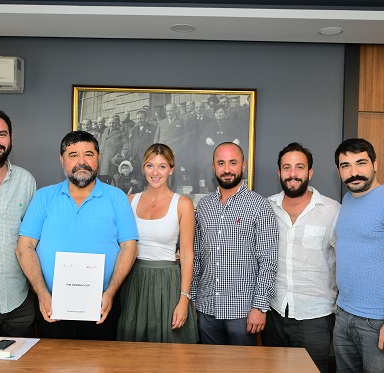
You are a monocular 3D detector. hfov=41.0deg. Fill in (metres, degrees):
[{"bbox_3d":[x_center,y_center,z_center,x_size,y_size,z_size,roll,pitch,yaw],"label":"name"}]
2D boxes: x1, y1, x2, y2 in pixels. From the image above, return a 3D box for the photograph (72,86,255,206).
[{"bbox_3d":[-0.241,-0.306,4.280,1.540,1.045,0.045,2,1,2],"label":"photograph"}]

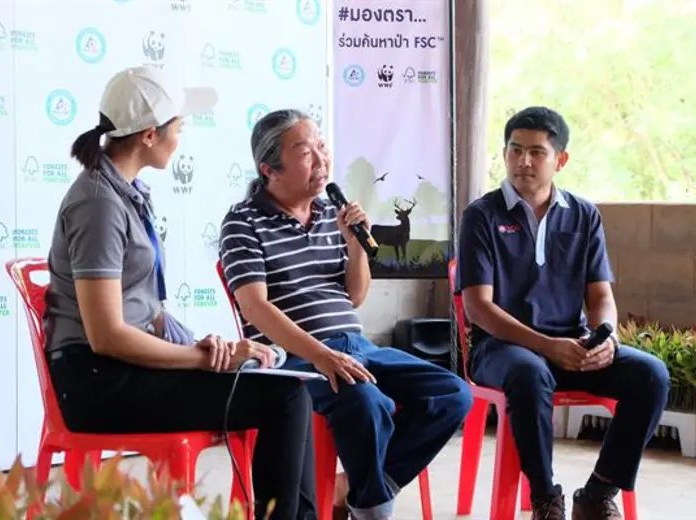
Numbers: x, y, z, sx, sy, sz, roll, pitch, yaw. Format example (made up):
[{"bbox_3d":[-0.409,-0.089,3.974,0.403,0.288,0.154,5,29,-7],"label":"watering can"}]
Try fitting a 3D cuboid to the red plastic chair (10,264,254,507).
[{"bbox_3d":[-0.505,0.381,3.860,0.480,0.790,0.420,0,1,18],"label":"red plastic chair"}]

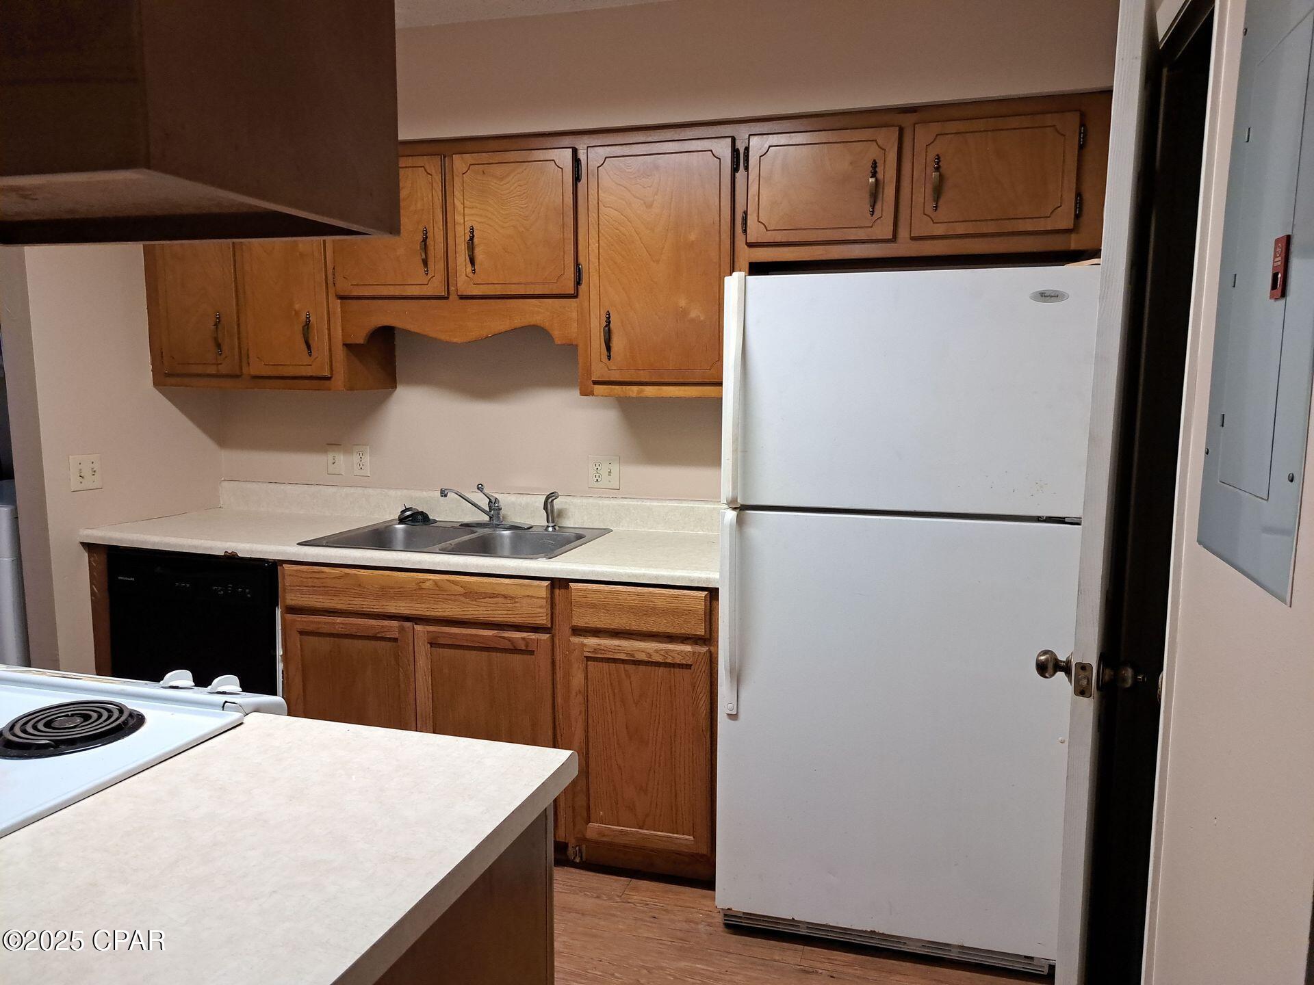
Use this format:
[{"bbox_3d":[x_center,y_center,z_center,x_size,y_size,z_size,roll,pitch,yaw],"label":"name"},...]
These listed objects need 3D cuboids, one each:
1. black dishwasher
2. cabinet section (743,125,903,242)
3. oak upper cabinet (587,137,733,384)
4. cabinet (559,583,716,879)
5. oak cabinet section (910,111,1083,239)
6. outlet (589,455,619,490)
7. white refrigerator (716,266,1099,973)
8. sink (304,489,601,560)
[{"bbox_3d":[-1.358,0.580,3.115,0.618,0.865,0.615,2,7,15],"label":"black dishwasher"},{"bbox_3d":[0.490,-0.841,2.614,0.399,0.296,0.325,2,7,16],"label":"cabinet section"},{"bbox_3d":[0.050,-0.670,2.744,0.466,0.723,0.338,2,7,15],"label":"oak upper cabinet"},{"bbox_3d":[0.032,0.630,2.748,0.459,0.867,0.627,2,7,15],"label":"cabinet"},{"bbox_3d":[0.909,-0.828,2.492,0.398,0.290,0.325,2,7,16],"label":"oak cabinet section"},{"bbox_3d":[-0.177,-0.067,3.048,0.112,0.114,0.010,2,7,15],"label":"outlet"},{"bbox_3d":[0.623,0.295,2.406,0.783,1.653,0.791,2,7,15],"label":"white refrigerator"},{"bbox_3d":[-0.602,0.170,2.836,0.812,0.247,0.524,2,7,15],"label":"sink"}]

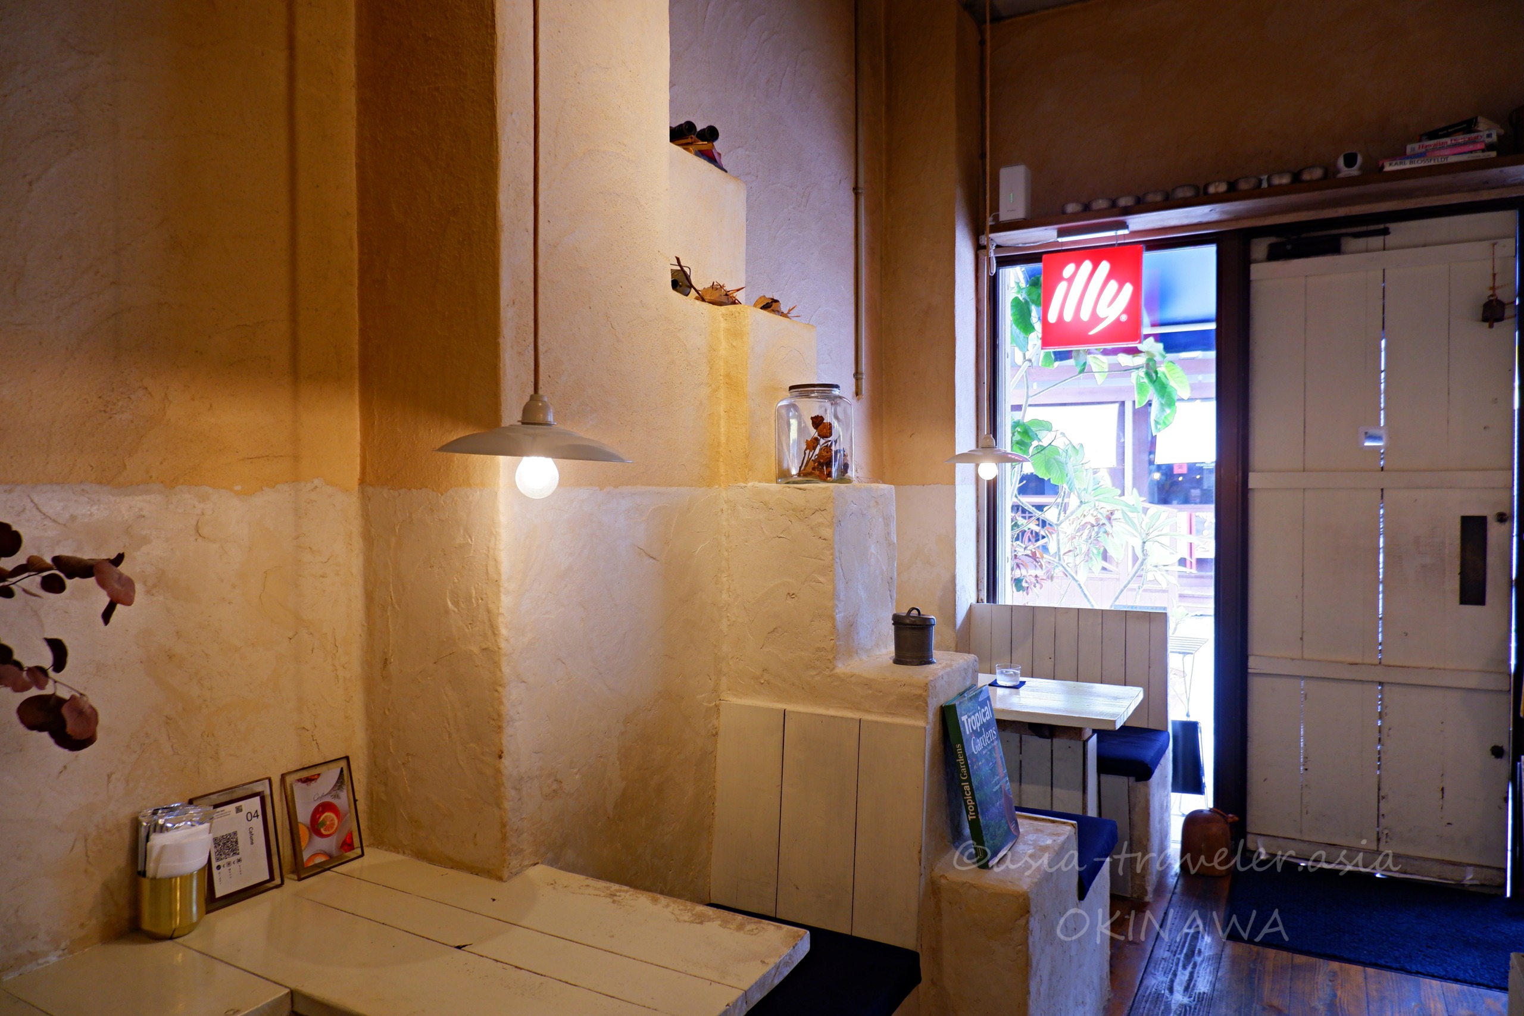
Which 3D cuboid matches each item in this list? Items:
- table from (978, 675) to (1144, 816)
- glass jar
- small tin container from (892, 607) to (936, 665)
[{"bbox_3d":[0.737,0.885,2.892,0.668,0.681,0.470,0,1,30],"label":"table"},{"bbox_3d":[0.112,-0.155,2.065,0.164,0.204,0.164,0,1,30],"label":"glass jar"},{"bbox_3d":[0.312,0.260,1.994,0.088,0.113,0.088,0,1,0],"label":"small tin container"}]

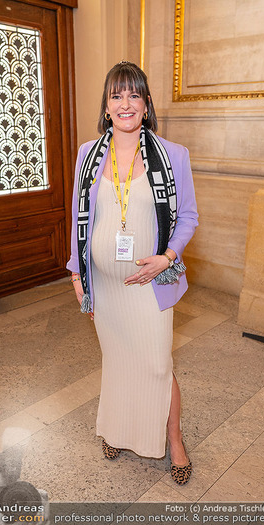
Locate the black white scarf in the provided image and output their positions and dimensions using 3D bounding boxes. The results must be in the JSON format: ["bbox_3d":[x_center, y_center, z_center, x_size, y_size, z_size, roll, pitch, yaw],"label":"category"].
[{"bbox_3d":[0.003,-0.150,1.669,0.410,0.720,0.270,6,19,18],"label":"black white scarf"}]

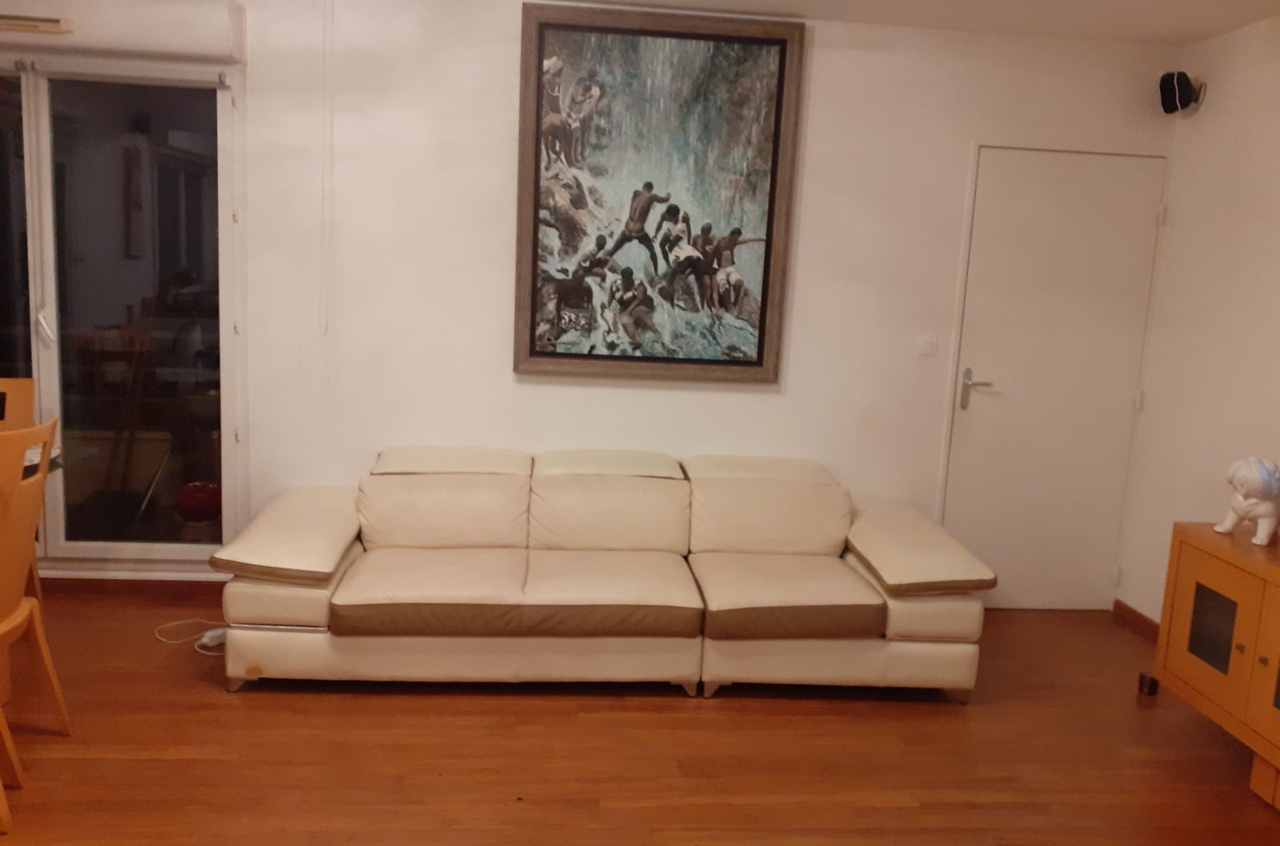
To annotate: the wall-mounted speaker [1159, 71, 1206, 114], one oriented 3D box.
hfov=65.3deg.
[{"bbox_3d":[2.235,-1.367,4.113,0.150,0.148,0.100,-14,14,-19],"label":"wall-mounted speaker"}]

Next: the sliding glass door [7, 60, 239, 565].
[{"bbox_3d":[-2.071,-0.417,4.102,0.850,2.040,0.070,2,8,-5],"label":"sliding glass door"}]

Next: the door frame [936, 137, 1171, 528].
[{"bbox_3d":[1.812,-0.166,4.458,0.910,2.080,0.080,2,8,-5],"label":"door frame"}]

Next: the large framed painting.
[{"bbox_3d":[0.070,-0.924,4.137,1.140,1.475,0.050,2,10,-5],"label":"large framed painting"}]

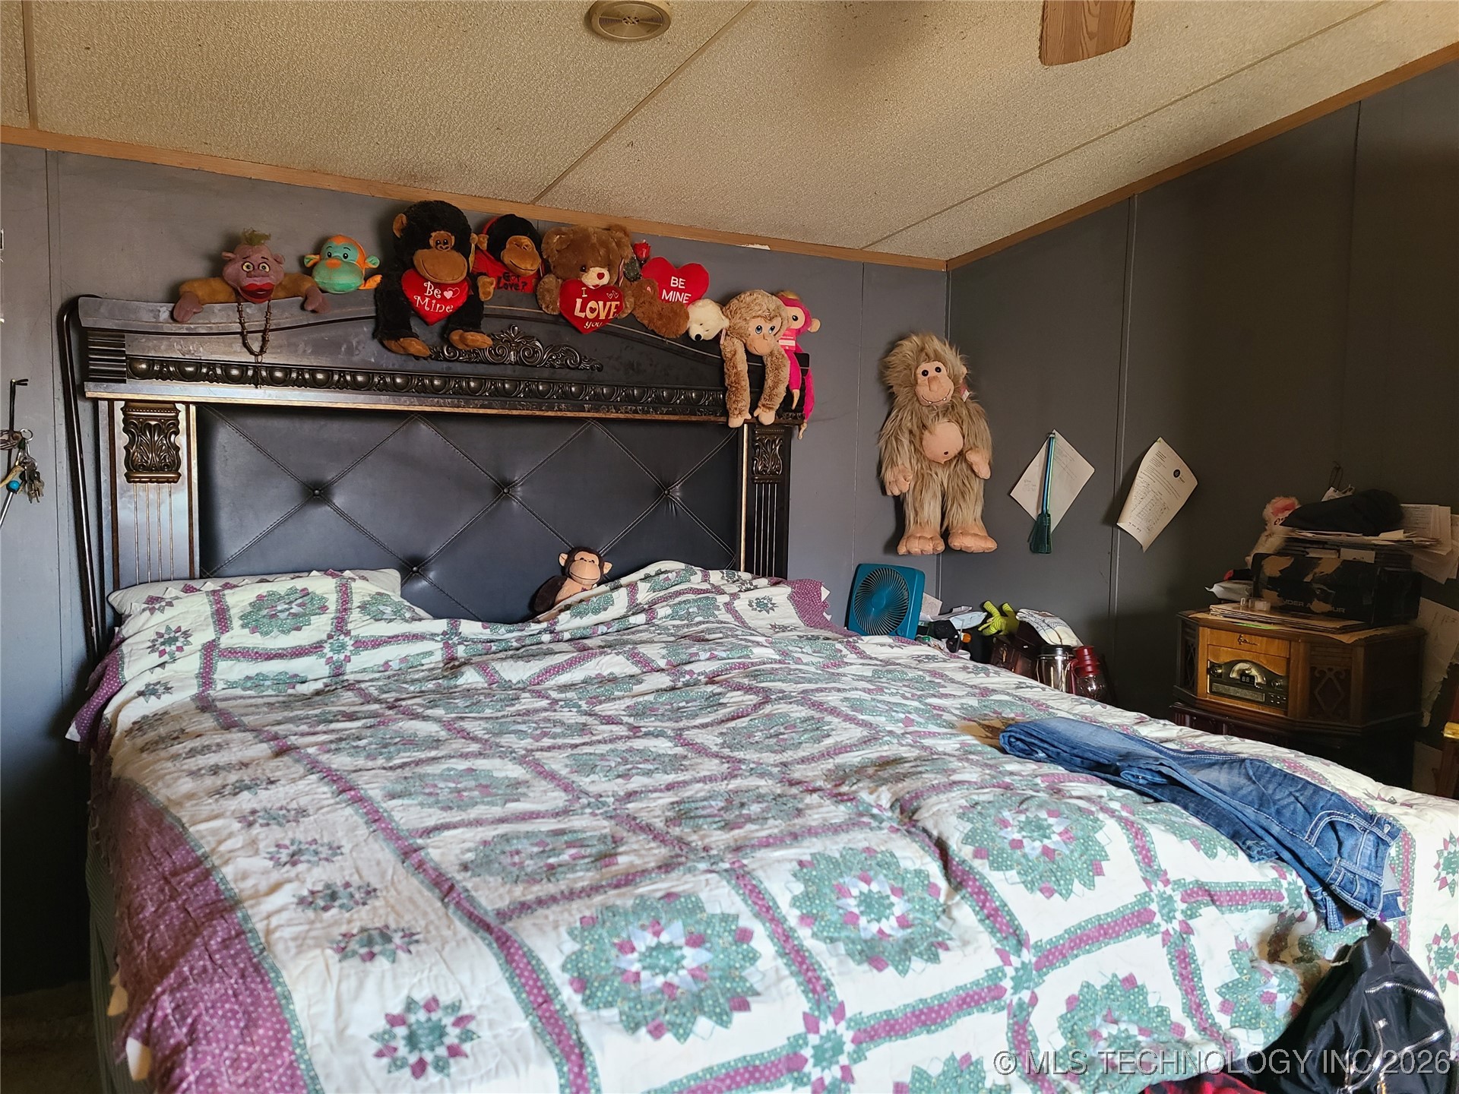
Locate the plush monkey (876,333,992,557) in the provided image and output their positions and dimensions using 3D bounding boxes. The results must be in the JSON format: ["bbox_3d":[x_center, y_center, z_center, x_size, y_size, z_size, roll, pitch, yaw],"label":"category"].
[{"bbox_3d":[0.727,-0.363,3.860,0.390,0.760,0.220,1,4,-1],"label":"plush monkey"}]

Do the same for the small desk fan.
[{"bbox_3d":[0.529,0.189,3.700,0.250,0.262,0.080,5,-5,43],"label":"small desk fan"}]

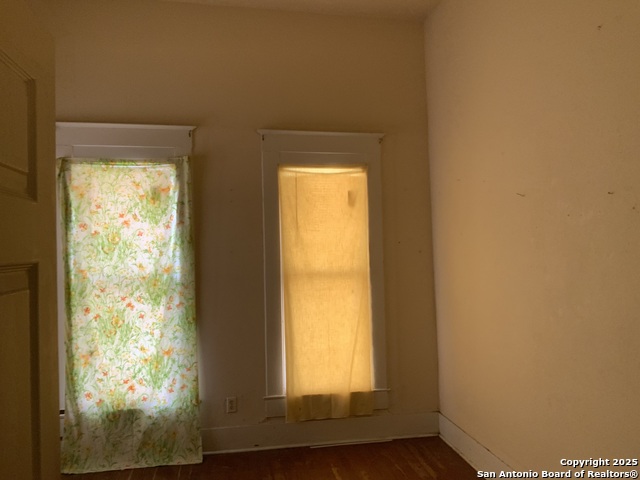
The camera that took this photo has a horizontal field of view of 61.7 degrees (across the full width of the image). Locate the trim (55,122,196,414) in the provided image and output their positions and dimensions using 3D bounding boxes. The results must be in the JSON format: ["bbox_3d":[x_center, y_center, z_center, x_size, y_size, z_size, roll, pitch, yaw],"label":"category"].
[{"bbox_3d":[-1.365,0.195,3.836,0.979,2.037,0.085,-1,-2,-9],"label":"trim"}]

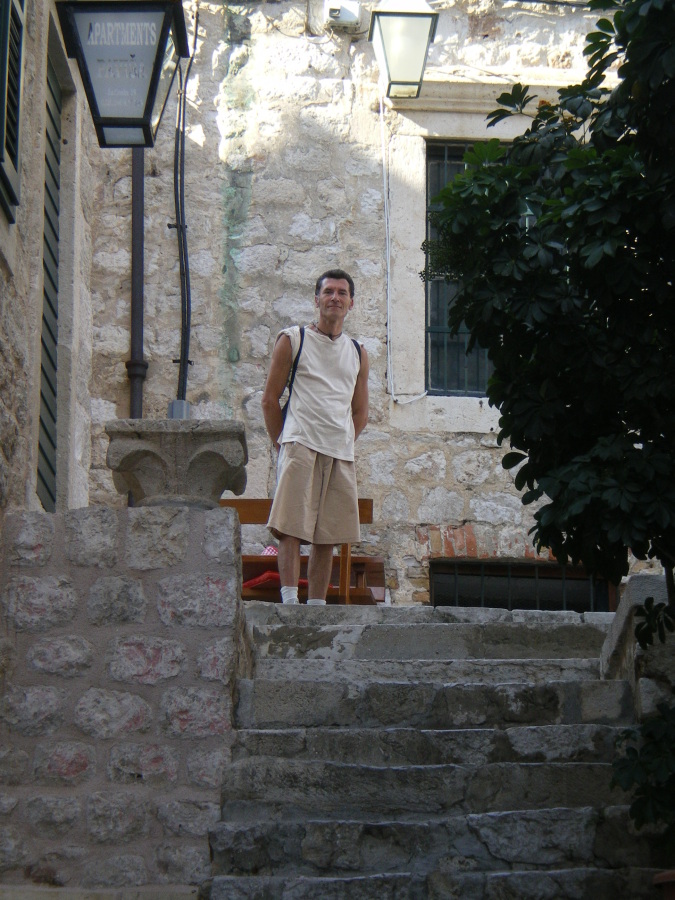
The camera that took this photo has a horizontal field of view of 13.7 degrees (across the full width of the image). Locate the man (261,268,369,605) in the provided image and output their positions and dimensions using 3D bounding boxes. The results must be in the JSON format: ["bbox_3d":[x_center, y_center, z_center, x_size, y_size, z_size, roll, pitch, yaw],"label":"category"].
[{"bbox_3d":[-0.112,-0.012,13.650,0.500,1.770,0.380,3,-13,-14],"label":"man"}]

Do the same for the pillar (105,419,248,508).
[{"bbox_3d":[-0.694,0.118,12.300,0.600,0.400,0.590,1,-13,-2],"label":"pillar"}]

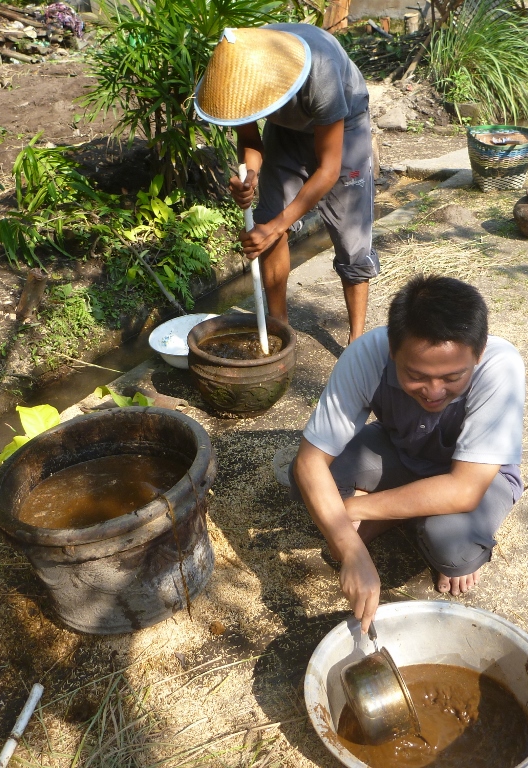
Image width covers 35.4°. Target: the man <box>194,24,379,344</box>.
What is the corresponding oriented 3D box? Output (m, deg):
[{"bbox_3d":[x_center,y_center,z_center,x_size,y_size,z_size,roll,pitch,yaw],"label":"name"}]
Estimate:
[{"bbox_3d":[0.068,-0.599,2.857,0.520,1.160,0.720,17,35,36],"label":"man"}]

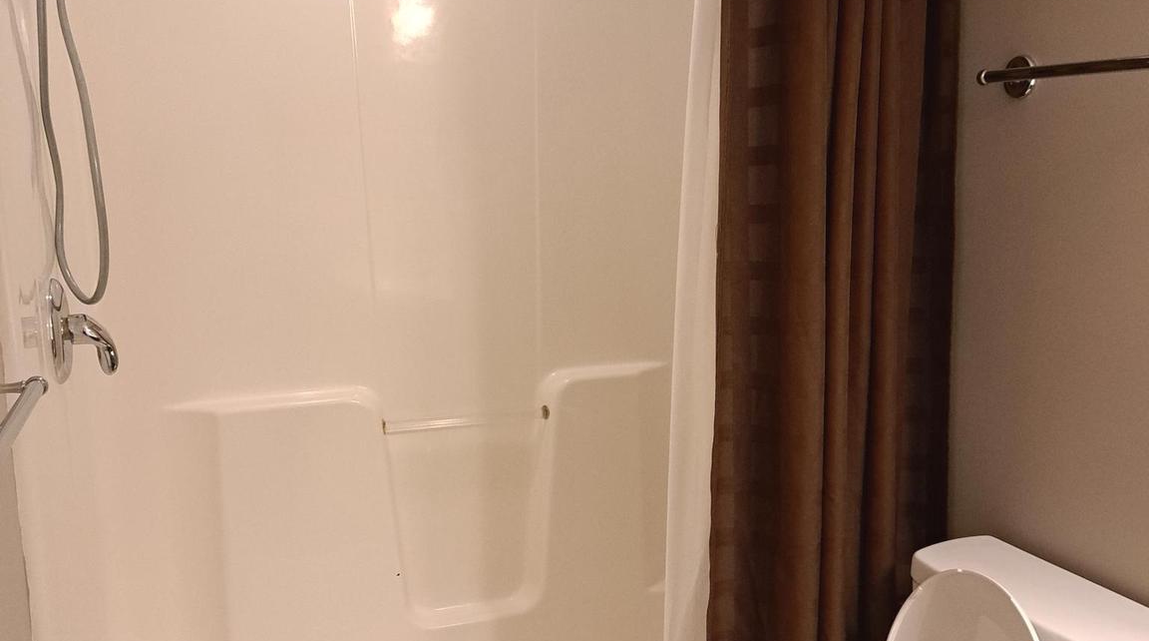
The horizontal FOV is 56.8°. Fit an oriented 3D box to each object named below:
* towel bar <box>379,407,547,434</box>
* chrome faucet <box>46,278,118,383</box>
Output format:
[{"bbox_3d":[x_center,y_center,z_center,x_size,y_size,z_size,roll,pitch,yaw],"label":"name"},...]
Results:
[{"bbox_3d":[-0.252,0.229,2.446,0.380,0.025,0.026,-5,11,-18],"label":"towel bar"},{"bbox_3d":[-0.834,0.013,1.806,0.090,0.176,0.175,-5,11,-18],"label":"chrome faucet"}]

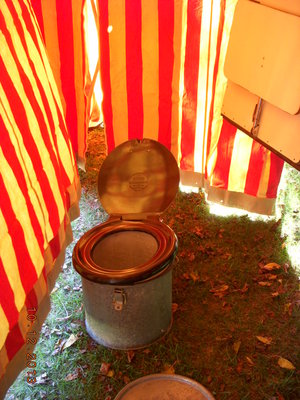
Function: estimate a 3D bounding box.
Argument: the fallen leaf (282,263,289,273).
[{"bbox_3d":[0.648,0.321,2.567,0.023,0.015,0.080,7,27,15],"label":"fallen leaf"}]

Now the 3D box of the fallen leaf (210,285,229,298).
[{"bbox_3d":[0.280,0.366,2.188,0.077,0.013,0.071,-6,31,-9],"label":"fallen leaf"}]

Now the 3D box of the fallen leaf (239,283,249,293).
[{"bbox_3d":[0.380,0.356,2.204,0.025,0.013,0.055,23,38,33],"label":"fallen leaf"}]

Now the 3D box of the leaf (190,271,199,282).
[{"bbox_3d":[0.184,0.321,2.265,0.024,0.013,0.055,-10,32,-15],"label":"leaf"}]

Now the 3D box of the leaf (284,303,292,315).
[{"bbox_3d":[0.584,0.458,2.289,0.026,0.015,0.078,11,28,22],"label":"leaf"}]

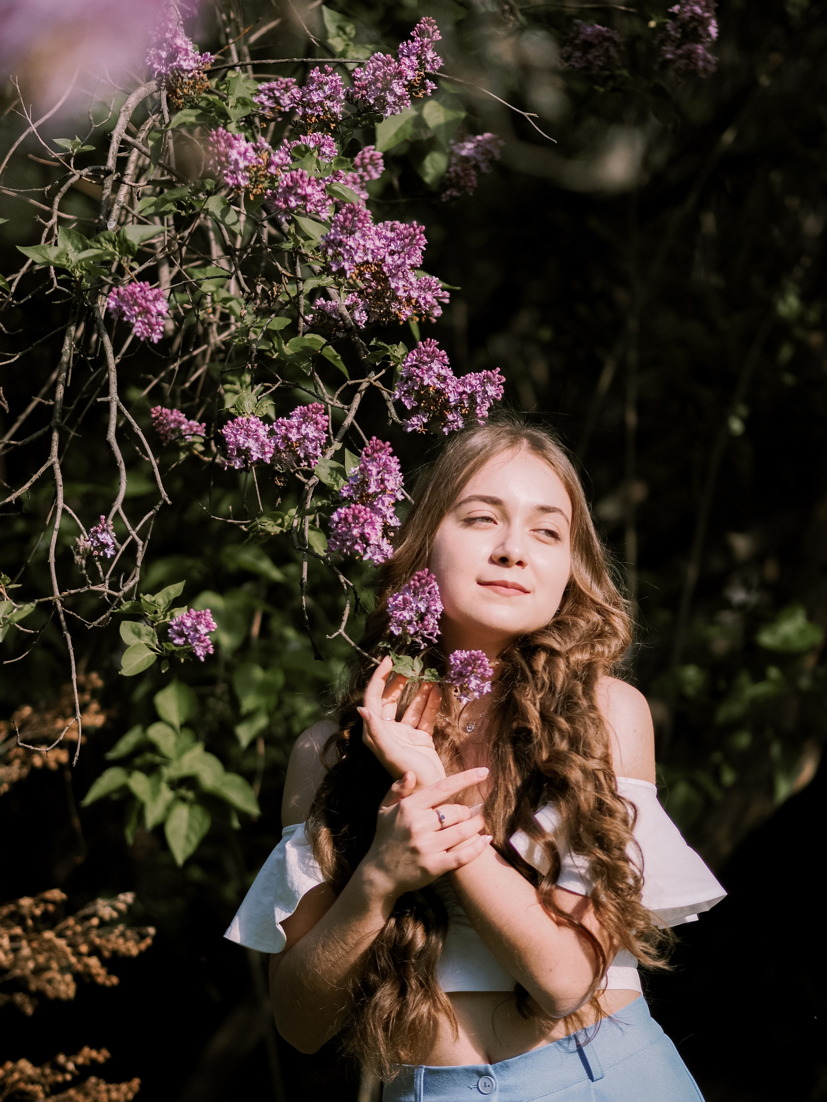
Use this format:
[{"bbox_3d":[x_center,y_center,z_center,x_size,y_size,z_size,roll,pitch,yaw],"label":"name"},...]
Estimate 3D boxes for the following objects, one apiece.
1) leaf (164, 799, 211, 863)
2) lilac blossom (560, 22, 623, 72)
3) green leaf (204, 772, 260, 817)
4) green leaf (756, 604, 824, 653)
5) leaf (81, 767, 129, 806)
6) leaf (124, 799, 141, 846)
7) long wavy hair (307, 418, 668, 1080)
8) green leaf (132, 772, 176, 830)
[{"bbox_3d":[-0.255,0.319,5.400,0.050,0.071,0.022,6,-15,1],"label":"leaf"},{"bbox_3d":[0.190,-0.539,5.100,0.066,0.054,0.056,0,0,0],"label":"lilac blossom"},{"bbox_3d":[-0.205,0.275,5.400,0.070,0.040,0.030,32,-15,1],"label":"green leaf"},{"bbox_3d":[0.488,0.101,6.200,0.085,0.060,0.040,0,-12,0],"label":"green leaf"},{"bbox_3d":[-0.348,0.266,5.400,0.064,0.036,0.030,-32,-15,-1],"label":"leaf"},{"bbox_3d":[-0.317,0.306,5.420,0.022,0.055,0.025,3,-10,30],"label":"leaf"},{"bbox_3d":[0.072,0.193,4.650,0.340,0.640,0.270,0,0,-12],"label":"long wavy hair"},{"bbox_3d":[-0.293,0.283,5.400,0.048,0.063,0.030,6,-15,1],"label":"green leaf"}]

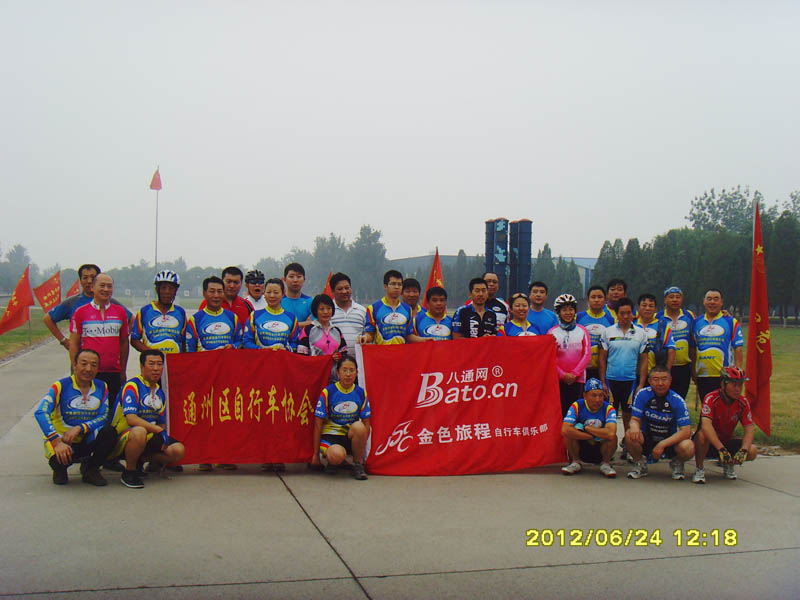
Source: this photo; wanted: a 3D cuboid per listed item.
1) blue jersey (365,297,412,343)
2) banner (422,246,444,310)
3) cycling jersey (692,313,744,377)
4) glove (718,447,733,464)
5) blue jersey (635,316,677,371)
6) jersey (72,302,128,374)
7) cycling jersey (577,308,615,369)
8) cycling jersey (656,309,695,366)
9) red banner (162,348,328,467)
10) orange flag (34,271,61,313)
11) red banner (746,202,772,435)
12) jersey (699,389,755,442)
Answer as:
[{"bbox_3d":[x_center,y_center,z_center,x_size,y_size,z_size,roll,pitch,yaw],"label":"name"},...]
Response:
[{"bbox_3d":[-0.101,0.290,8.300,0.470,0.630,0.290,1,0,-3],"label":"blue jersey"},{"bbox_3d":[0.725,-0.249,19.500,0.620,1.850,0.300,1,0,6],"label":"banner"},{"bbox_3d":[3.276,0.475,9.300,0.550,0.670,0.300,1,0,14],"label":"cycling jersey"},{"bbox_3d":[2.907,1.389,8.050,0.120,0.160,0.100,1,0,11],"label":"glove"},{"bbox_3d":[2.563,0.472,9.150,0.470,0.610,0.280,1,0,9],"label":"blue jersey"},{"bbox_3d":[-2.613,0.322,7.850,0.480,0.610,0.290,1,0,-14],"label":"jersey"},{"bbox_3d":[2.016,0.403,9.200,0.470,0.610,0.280,1,0,5],"label":"cycling jersey"},{"bbox_3d":[2.914,0.408,9.550,0.490,0.640,0.290,1,0,11],"label":"cycling jersey"},{"bbox_3d":[-1.307,0.930,7.800,1.460,1.000,0.100,1,0,-10],"label":"red banner"},{"bbox_3d":[-13.689,-0.330,35.000,1.050,1.500,0.250,1,0,-21],"label":"orange flag"},{"bbox_3d":[3.949,0.203,9.900,0.300,2.550,0.180,1,0,14],"label":"red banner"},{"bbox_3d":[3.070,1.111,8.450,0.470,0.530,0.360,1,0,-2],"label":"jersey"}]

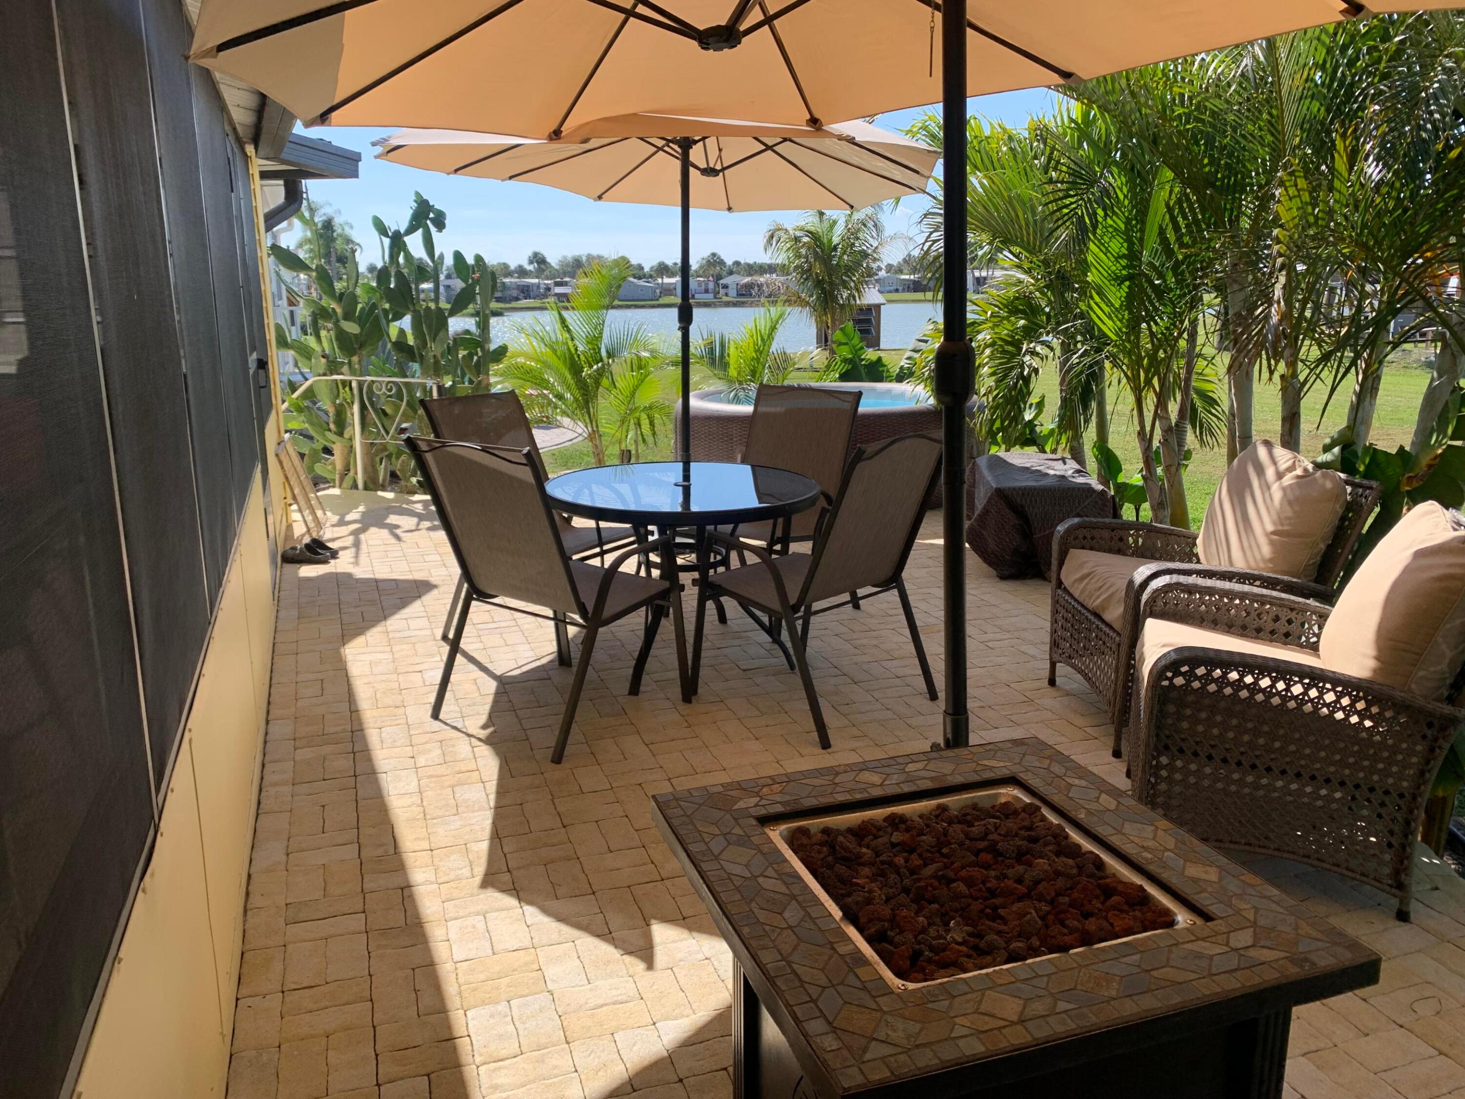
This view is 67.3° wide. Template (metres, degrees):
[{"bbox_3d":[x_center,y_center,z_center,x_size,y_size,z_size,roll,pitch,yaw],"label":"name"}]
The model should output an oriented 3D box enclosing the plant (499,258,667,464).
[{"bbox_3d":[-1.186,-1.466,8.802,1.400,1.670,1.350,0,13,0],"label":"plant"}]

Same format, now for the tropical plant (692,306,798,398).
[{"bbox_3d":[0.104,-1.453,9.522,1.050,1.270,1.050,0,13,0],"label":"tropical plant"}]

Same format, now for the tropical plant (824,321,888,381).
[{"bbox_3d":[1.120,-1.470,9.928,0.680,1.140,0.650,0,13,0],"label":"tropical plant"}]

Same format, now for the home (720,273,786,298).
[{"bbox_3d":[3.171,-38.458,160.450,10.000,3.350,9.000,0,13,0],"label":"home"}]

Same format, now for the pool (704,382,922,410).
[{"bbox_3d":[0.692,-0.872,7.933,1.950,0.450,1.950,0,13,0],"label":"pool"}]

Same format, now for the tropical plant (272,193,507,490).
[{"bbox_3d":[-2.696,-1.672,8.653,1.750,2.160,1.400,0,13,0],"label":"tropical plant"}]

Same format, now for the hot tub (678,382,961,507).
[{"bbox_3d":[0.691,-0.765,7.958,2.140,0.670,2.140,0,13,0],"label":"hot tub"}]

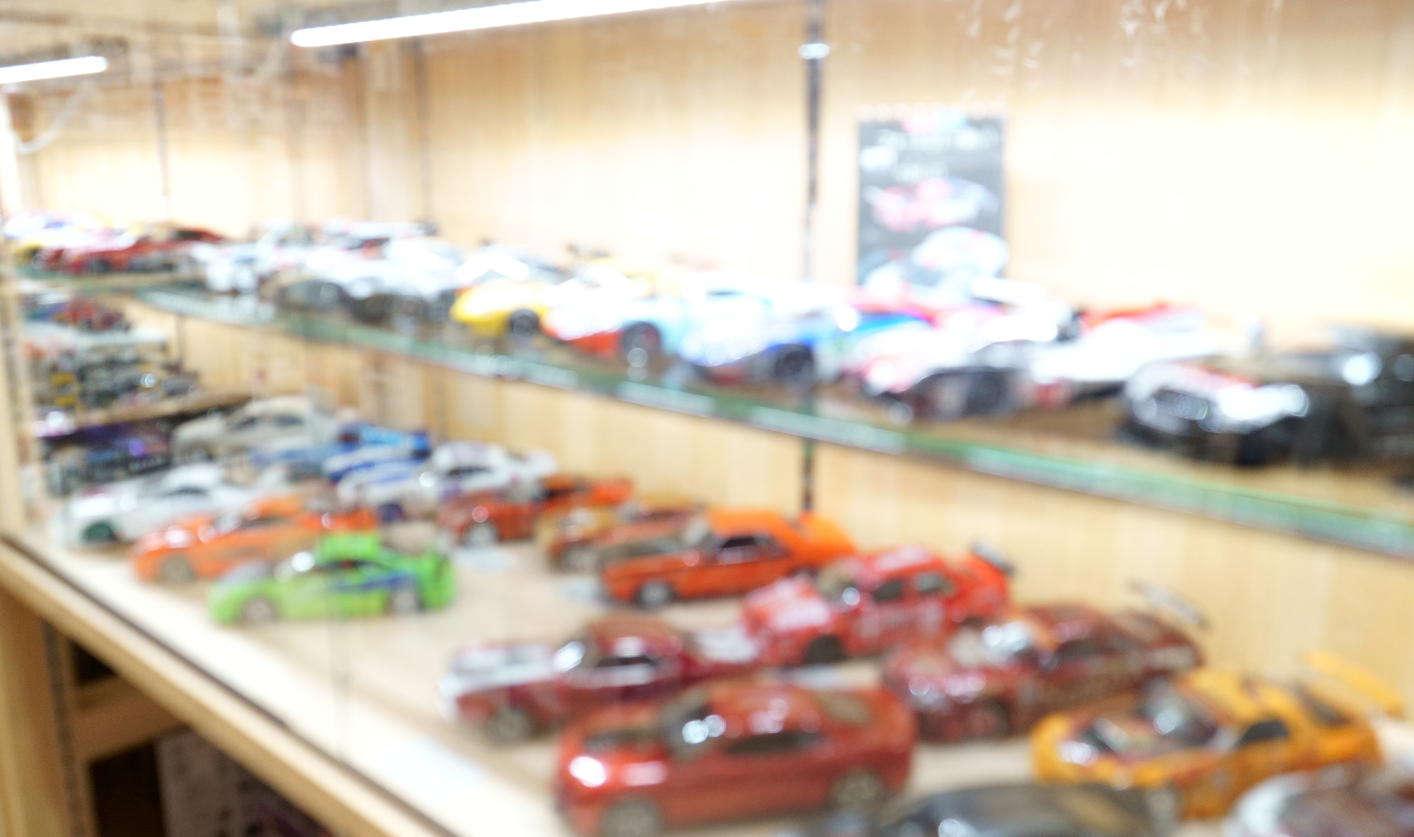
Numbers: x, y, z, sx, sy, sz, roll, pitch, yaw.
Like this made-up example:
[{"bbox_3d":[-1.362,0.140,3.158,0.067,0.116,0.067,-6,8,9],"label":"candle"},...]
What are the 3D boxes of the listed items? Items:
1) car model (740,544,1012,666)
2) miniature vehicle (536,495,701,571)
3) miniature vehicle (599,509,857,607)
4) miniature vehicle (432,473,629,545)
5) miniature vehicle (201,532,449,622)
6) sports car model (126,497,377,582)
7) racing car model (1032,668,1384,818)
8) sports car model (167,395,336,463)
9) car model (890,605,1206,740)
[{"bbox_3d":[0.167,0.174,1.075,0.255,0.077,0.102,-5,15,-19],"label":"car model"},{"bbox_3d":[-0.082,0.125,1.298,0.257,0.072,0.105,-4,14,-19],"label":"miniature vehicle"},{"bbox_3d":[0.021,0.145,1.205,0.272,0.071,0.107,-3,14,-14],"label":"miniature vehicle"},{"bbox_3d":[-0.215,0.108,1.373,0.246,0.069,0.103,-3,14,-16],"label":"miniature vehicle"},{"bbox_3d":[-0.389,0.158,1.147,0.243,0.071,0.100,-3,14,-14],"label":"miniature vehicle"},{"bbox_3d":[-0.511,0.132,1.253,0.255,0.071,0.101,-3,14,-13],"label":"sports car model"},{"bbox_3d":[0.381,0.239,0.830,0.254,0.072,0.105,-3,14,-15],"label":"racing car model"},{"bbox_3d":[-0.711,0.013,1.726,0.248,0.076,0.100,-6,15,-23],"label":"sports car model"},{"bbox_3d":[0.289,0.208,0.950,0.265,0.073,0.106,-4,14,-17],"label":"car model"}]

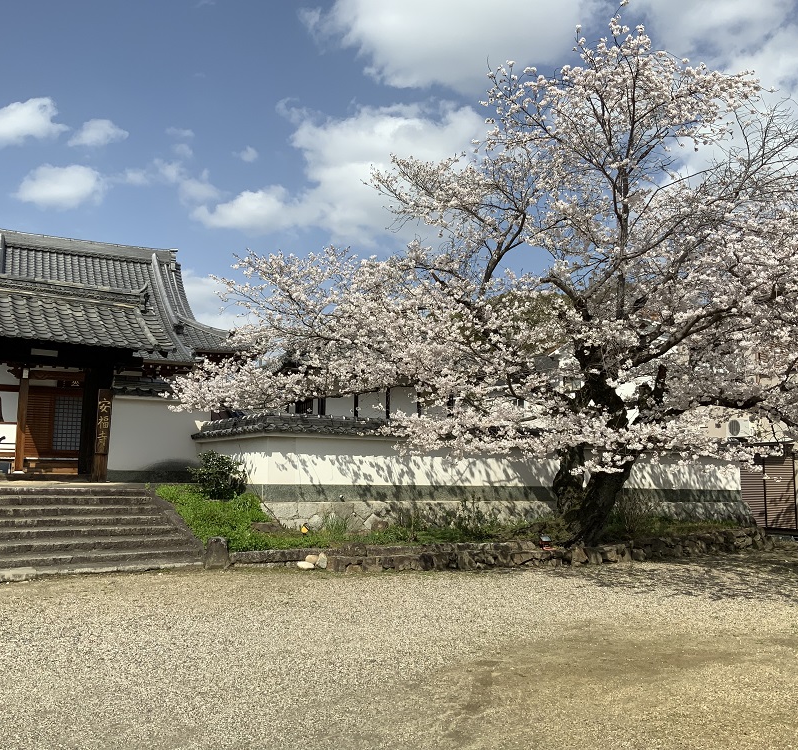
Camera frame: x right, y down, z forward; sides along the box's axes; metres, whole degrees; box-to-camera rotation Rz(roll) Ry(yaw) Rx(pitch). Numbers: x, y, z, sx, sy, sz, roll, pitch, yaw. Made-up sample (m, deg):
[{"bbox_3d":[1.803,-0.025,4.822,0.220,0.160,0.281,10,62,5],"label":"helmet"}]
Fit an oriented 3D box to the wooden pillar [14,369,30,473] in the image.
[{"bbox_3d":[-8.967,1.077,19.900,0.220,2.466,0.220,4,-8,-28],"label":"wooden pillar"}]

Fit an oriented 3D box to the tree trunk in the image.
[{"bbox_3d":[3.626,2.277,15.700,1.350,1.850,1.050,2,-7,-10],"label":"tree trunk"}]

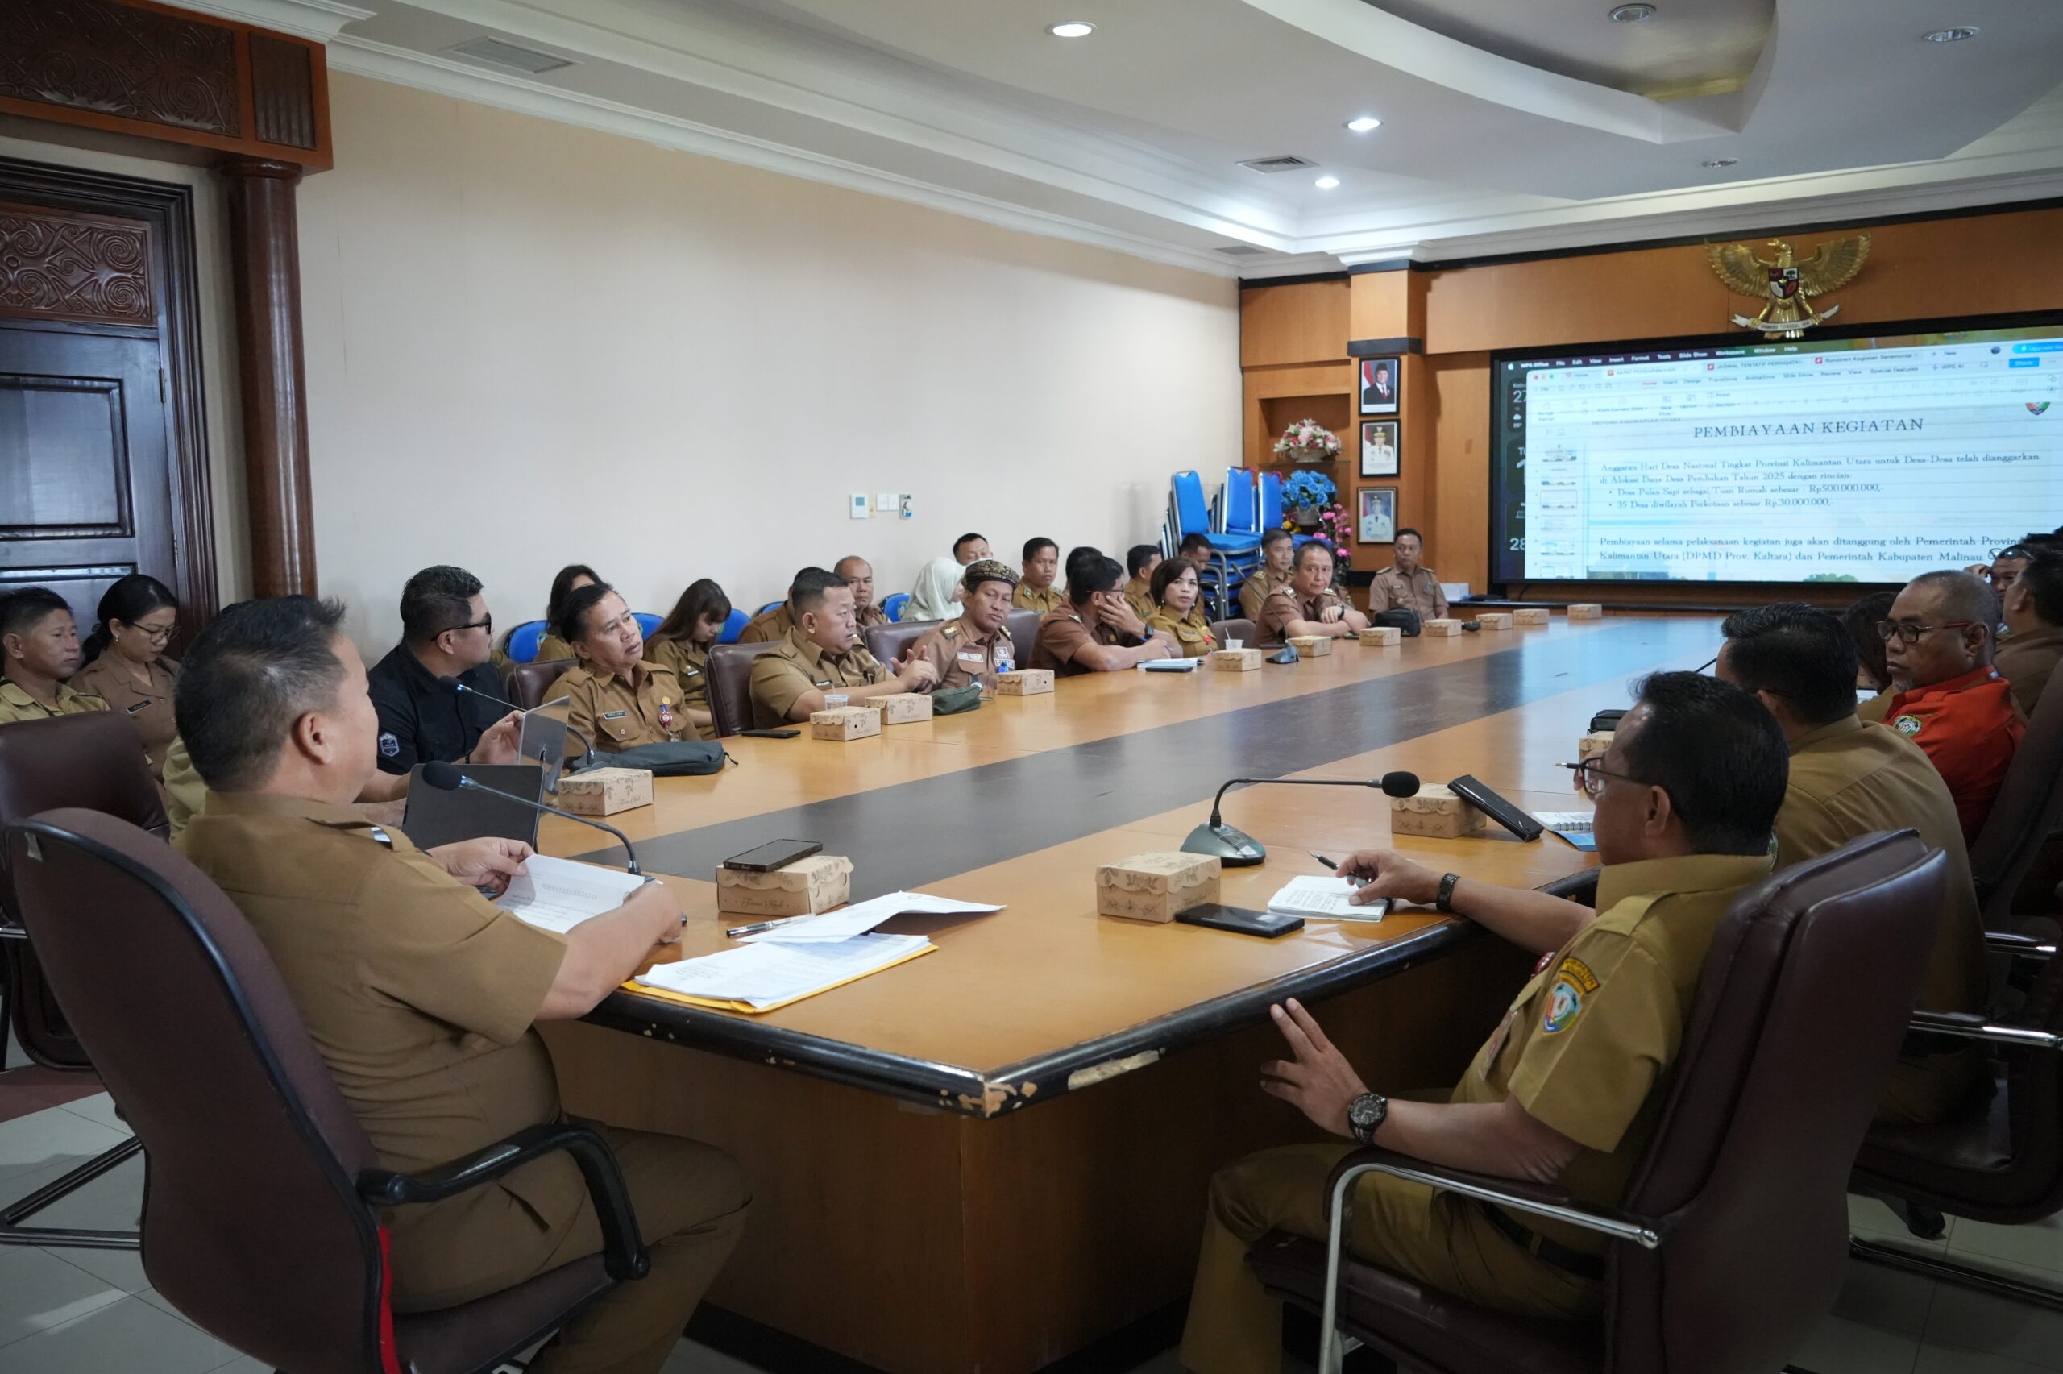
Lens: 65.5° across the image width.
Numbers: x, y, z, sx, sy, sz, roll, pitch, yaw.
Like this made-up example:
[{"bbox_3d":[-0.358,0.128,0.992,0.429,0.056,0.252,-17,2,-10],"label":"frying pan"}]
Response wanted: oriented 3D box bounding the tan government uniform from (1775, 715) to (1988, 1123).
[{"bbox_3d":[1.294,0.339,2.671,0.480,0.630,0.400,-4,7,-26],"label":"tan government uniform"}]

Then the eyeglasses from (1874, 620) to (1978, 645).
[{"bbox_3d":[1.730,-0.106,3.100,0.140,0.045,0.140,-2,6,-9],"label":"eyeglasses"}]

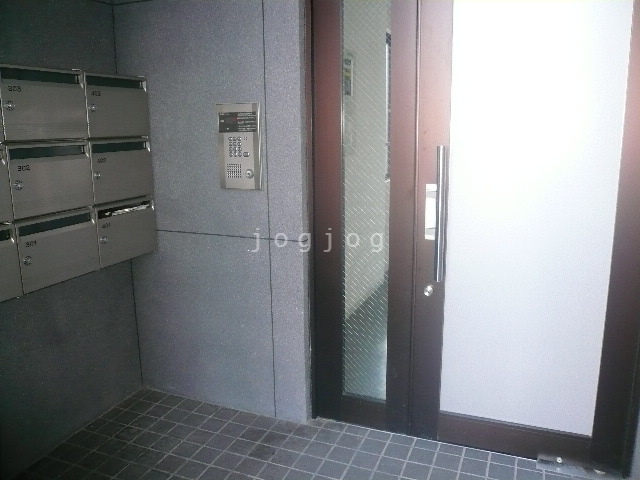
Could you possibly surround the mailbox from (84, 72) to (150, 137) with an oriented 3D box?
[{"bbox_3d":[-0.942,-0.580,2.270,0.167,0.260,0.356,4,12,22],"label":"mailbox"}]

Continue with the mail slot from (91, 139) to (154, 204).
[{"bbox_3d":[-0.940,-0.315,2.319,0.167,0.263,0.358,4,12,22],"label":"mail slot"}]

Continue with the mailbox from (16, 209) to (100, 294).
[{"bbox_3d":[-1.076,0.024,2.043,0.167,0.263,0.366,4,12,22],"label":"mailbox"}]

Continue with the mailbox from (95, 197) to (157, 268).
[{"bbox_3d":[-0.938,-0.048,2.371,0.167,0.264,0.358,4,12,22],"label":"mailbox"}]

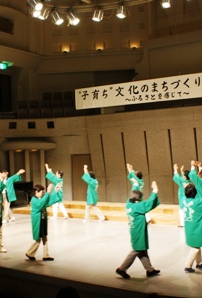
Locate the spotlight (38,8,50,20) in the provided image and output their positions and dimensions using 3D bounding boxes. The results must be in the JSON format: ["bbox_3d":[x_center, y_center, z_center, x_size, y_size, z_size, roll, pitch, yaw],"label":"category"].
[{"bbox_3d":[-1.480,-3.474,10.600,0.250,0.290,0.250,25,-13,-25],"label":"spotlight"}]

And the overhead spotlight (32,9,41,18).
[{"bbox_3d":[-1.837,-3.836,11.600,0.270,0.360,0.280,-3,-28,-49],"label":"overhead spotlight"}]

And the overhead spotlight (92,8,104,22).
[{"bbox_3d":[-0.092,-3.508,10.800,0.250,0.290,0.250,23,-16,-37],"label":"overhead spotlight"}]

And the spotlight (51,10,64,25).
[{"bbox_3d":[-1.281,-3.836,12.000,0.280,0.370,0.270,-33,-13,23],"label":"spotlight"}]

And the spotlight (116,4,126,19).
[{"bbox_3d":[0.504,-3.546,10.600,0.250,0.290,0.250,-2,-16,7],"label":"spotlight"}]

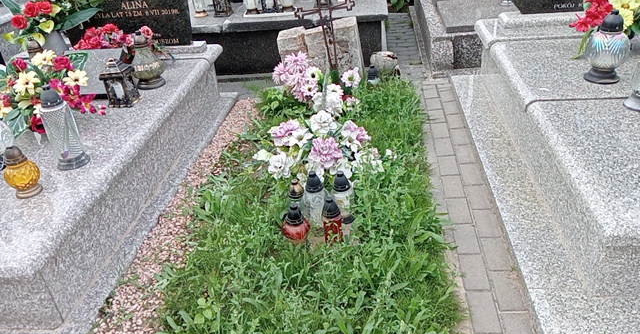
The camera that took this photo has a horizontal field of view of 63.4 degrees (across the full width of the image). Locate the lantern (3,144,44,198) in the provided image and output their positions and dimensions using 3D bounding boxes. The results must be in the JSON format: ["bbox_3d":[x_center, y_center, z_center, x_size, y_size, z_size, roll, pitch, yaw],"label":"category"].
[{"bbox_3d":[-1.154,0.014,1.996,0.130,0.199,0.130,-1,30,7],"label":"lantern"}]

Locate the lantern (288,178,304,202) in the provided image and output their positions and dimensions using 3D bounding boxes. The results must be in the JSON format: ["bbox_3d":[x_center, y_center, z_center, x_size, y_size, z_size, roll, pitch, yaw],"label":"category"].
[{"bbox_3d":[-0.092,0.148,2.177,0.080,0.225,0.080,-1,30,7],"label":"lantern"}]

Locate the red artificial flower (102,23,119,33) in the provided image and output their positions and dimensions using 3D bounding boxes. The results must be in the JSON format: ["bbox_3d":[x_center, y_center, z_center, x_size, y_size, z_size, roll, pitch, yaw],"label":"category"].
[{"bbox_3d":[-1.282,-0.847,3.168,0.100,0.065,0.090,-1,30,7],"label":"red artificial flower"}]

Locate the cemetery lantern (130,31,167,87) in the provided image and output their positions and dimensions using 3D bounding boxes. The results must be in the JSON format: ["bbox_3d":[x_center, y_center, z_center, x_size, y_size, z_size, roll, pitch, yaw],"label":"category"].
[{"bbox_3d":[-0.990,-0.619,2.942,0.188,0.298,0.188,-1,30,7],"label":"cemetery lantern"}]

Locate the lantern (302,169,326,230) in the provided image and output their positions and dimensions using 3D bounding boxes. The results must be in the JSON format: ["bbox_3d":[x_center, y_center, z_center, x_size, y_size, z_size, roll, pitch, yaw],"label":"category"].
[{"bbox_3d":[-0.018,0.146,2.092,0.094,0.299,0.094,-1,30,7],"label":"lantern"}]

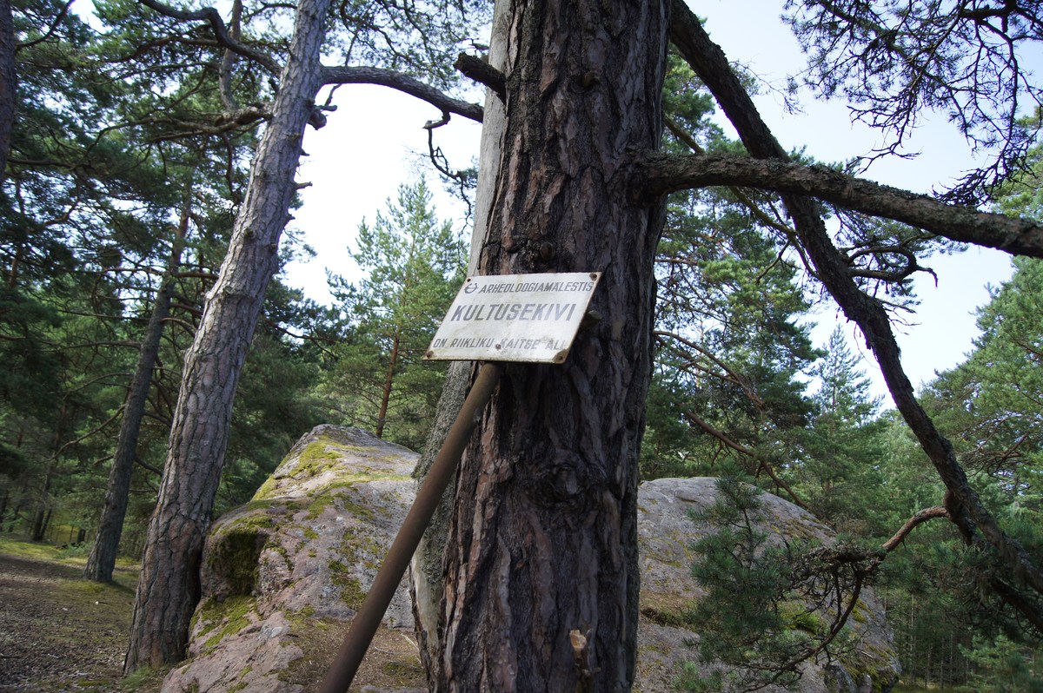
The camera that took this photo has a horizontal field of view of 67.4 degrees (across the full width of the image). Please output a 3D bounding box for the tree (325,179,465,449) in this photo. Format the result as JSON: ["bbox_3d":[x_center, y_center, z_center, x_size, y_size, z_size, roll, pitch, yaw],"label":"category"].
[{"bbox_3d":[-2.549,0.437,16.105,3.100,8.340,3.100,7,-10,-9],"label":"tree"}]

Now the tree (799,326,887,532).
[{"bbox_3d":[9.893,3.822,24.885,3.300,9.160,3.300,2,-10,22],"label":"tree"}]

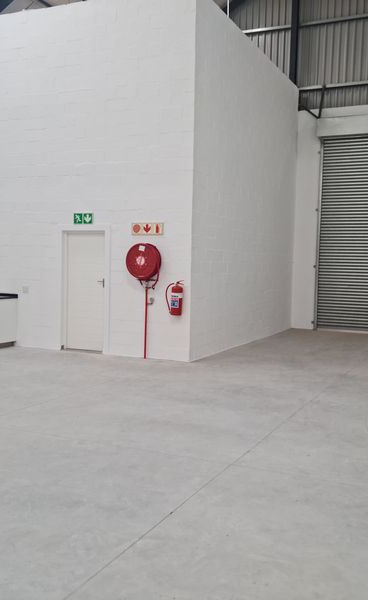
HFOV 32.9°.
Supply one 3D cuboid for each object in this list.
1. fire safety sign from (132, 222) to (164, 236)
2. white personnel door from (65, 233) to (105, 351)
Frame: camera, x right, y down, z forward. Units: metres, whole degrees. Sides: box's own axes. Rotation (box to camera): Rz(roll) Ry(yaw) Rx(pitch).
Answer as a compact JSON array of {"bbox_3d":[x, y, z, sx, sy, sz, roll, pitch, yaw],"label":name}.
[{"bbox_3d":[-0.573,-1.118,9.887,0.570,0.190,0.012,3,4,25],"label":"fire safety sign"},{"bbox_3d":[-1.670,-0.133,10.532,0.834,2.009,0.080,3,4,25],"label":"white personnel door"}]

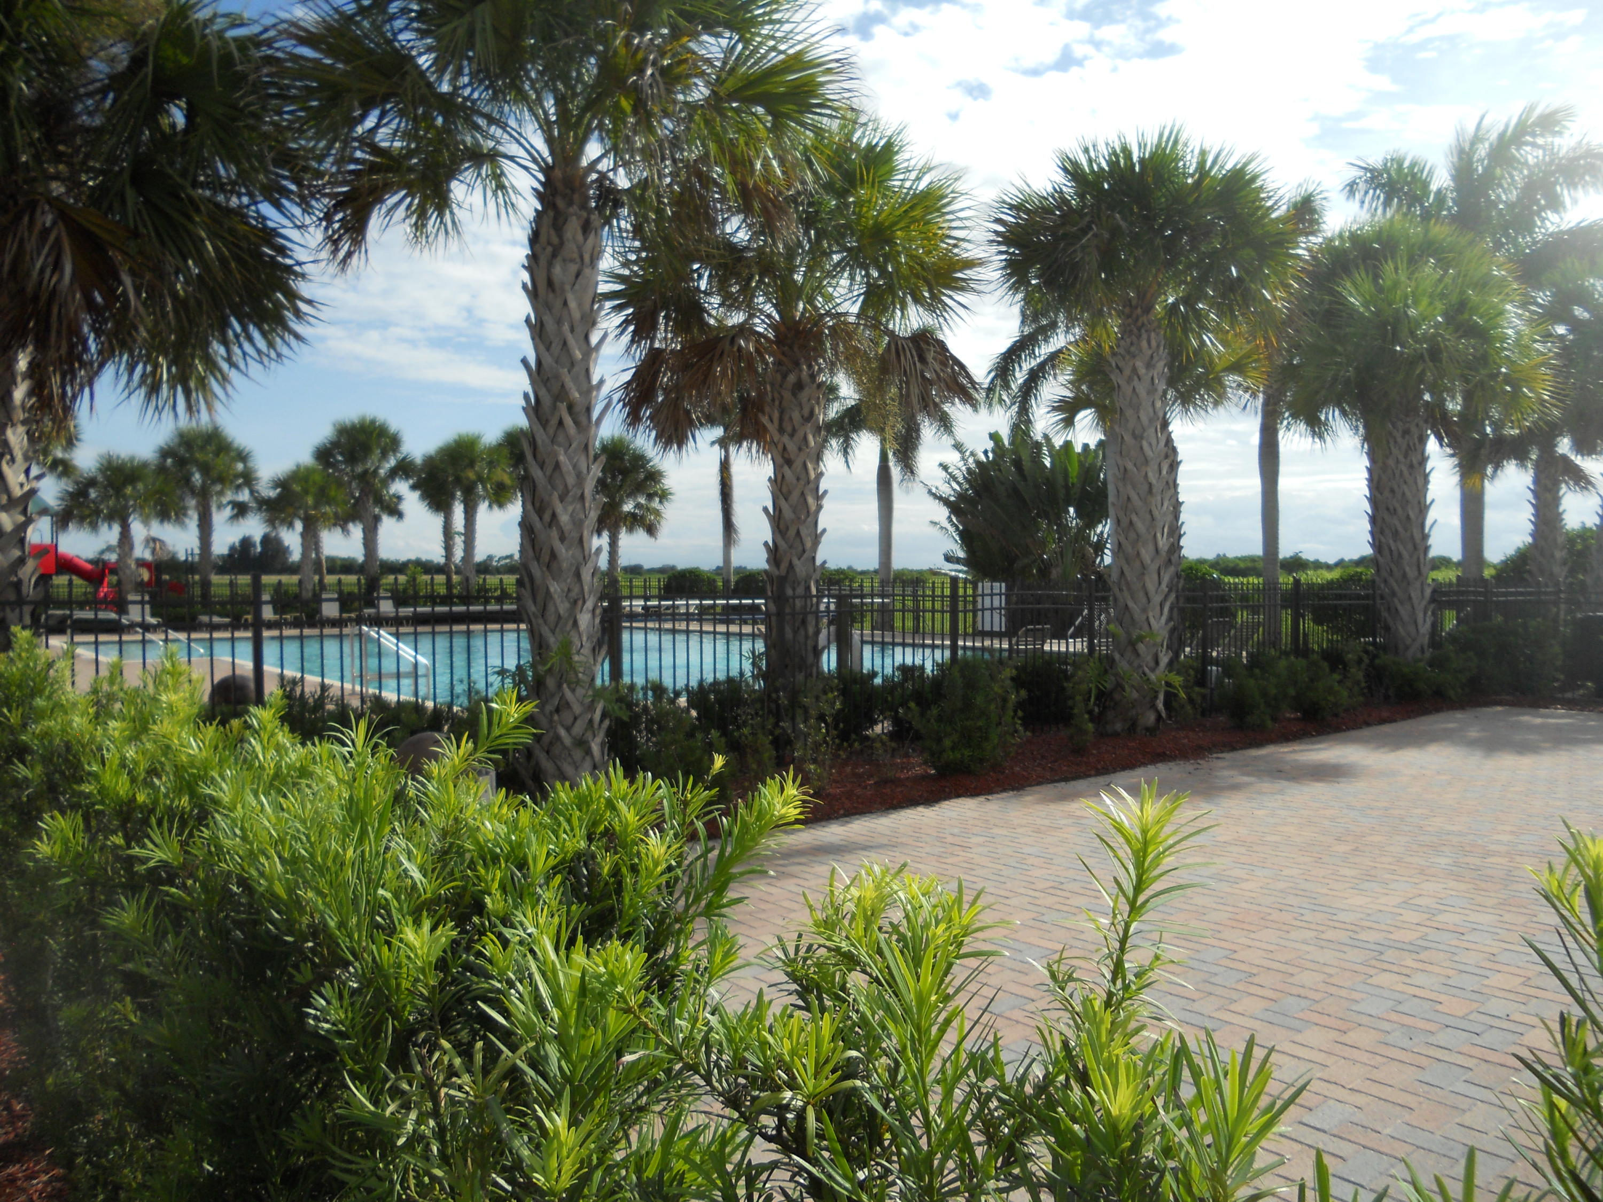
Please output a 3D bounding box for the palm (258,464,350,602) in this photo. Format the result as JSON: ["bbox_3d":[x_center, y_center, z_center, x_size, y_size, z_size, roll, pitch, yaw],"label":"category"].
[{"bbox_3d":[-15.488,-1.895,39.000,2.850,4.770,2.850,-1,2,0],"label":"palm"}]

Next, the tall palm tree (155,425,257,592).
[{"bbox_3d":[-16.872,-2.121,35.464,2.950,5.720,2.900,0,1,0],"label":"tall palm tree"}]

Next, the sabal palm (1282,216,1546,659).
[{"bbox_3d":[7.143,-1.645,14.569,3.060,5.650,2.900,0,1,0],"label":"sabal palm"}]

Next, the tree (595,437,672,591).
[{"bbox_3d":[-5.709,-2.464,40.000,2.950,5.690,2.950,-1,2,0],"label":"tree"}]

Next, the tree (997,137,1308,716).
[{"bbox_3d":[3.195,-1.580,11.600,2.870,5.610,2.870,-1,2,0],"label":"tree"}]

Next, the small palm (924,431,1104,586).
[{"bbox_3d":[5.311,-1.575,28.974,4.730,4.820,3.900,0,1,0],"label":"small palm"}]

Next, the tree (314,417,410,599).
[{"bbox_3d":[-12.818,-2.328,36.460,2.880,6.100,2.800,0,1,0],"label":"tree"}]

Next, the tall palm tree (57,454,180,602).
[{"bbox_3d":[-20.743,-1.960,38.000,3.650,5.020,3.500,-1,2,0],"label":"tall palm tree"}]

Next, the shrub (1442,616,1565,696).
[{"bbox_3d":[8.335,0.642,14.900,1.450,0.910,1.250,-1,2,0],"label":"shrub"}]

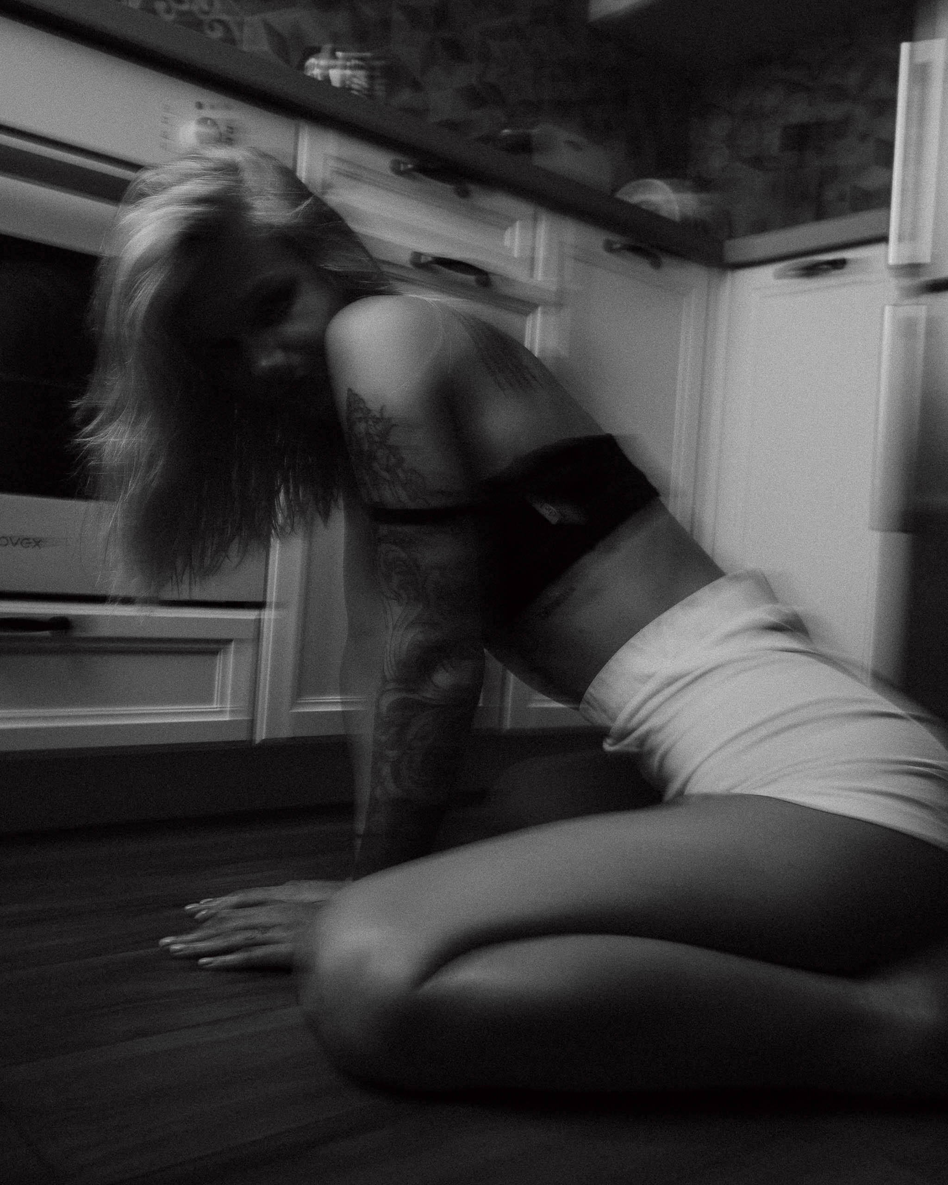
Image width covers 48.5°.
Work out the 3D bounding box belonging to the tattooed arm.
[{"bbox_3d":[-0.060,0.008,0.925,0.145,0.540,0.140,4,1,-12],"label":"tattooed arm"}]

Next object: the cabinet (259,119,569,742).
[{"bbox_3d":[-0.238,-0.196,1.622,0.395,0.758,0.549,3,1,-37],"label":"cabinet"}]

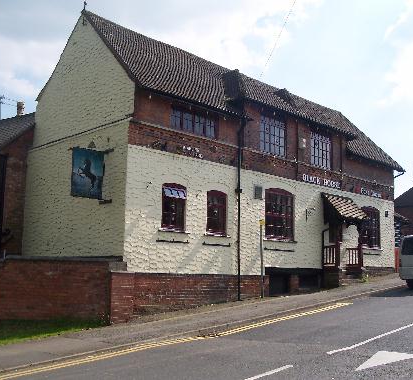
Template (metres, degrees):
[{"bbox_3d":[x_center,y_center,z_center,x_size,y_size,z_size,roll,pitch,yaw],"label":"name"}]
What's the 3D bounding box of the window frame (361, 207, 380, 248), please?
[{"bbox_3d":[6.286,1.435,21.282,1.401,1.599,0.150,9,-12,-43],"label":"window frame"}]

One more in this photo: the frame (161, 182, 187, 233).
[{"bbox_3d":[-0.845,0.435,14.409,0.827,1.227,0.140,9,-12,-43],"label":"frame"}]

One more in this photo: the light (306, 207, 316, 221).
[{"bbox_3d":[3.434,0.786,18.251,0.120,0.465,0.328,9,-12,-43],"label":"light"}]

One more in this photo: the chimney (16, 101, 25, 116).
[{"bbox_3d":[-6.612,-2.879,19.800,0.250,0.540,0.250,9,-12,-43],"label":"chimney"}]

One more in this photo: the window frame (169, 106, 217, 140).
[{"bbox_3d":[-0.317,-1.800,15.332,1.828,0.610,0.140,9,-12,-43],"label":"window frame"}]

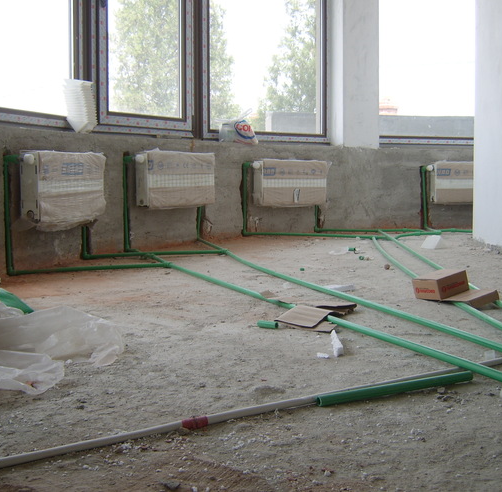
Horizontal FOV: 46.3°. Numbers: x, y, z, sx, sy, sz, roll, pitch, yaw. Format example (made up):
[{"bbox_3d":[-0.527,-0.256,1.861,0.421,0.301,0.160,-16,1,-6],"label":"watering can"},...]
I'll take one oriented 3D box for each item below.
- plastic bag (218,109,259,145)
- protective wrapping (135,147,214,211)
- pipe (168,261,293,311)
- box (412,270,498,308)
[{"bbox_3d":[-0.087,-0.827,4.100,0.250,0.235,0.170,-4,8,-30],"label":"plastic bag"},{"bbox_3d":[-0.447,-0.408,3.594,0.110,0.310,0.590,5,8,36],"label":"protective wrapping"},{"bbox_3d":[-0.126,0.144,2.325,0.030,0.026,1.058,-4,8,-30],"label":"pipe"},{"bbox_3d":[0.672,0.138,1.932,0.135,0.088,0.235,-9,6,-26],"label":"box"}]

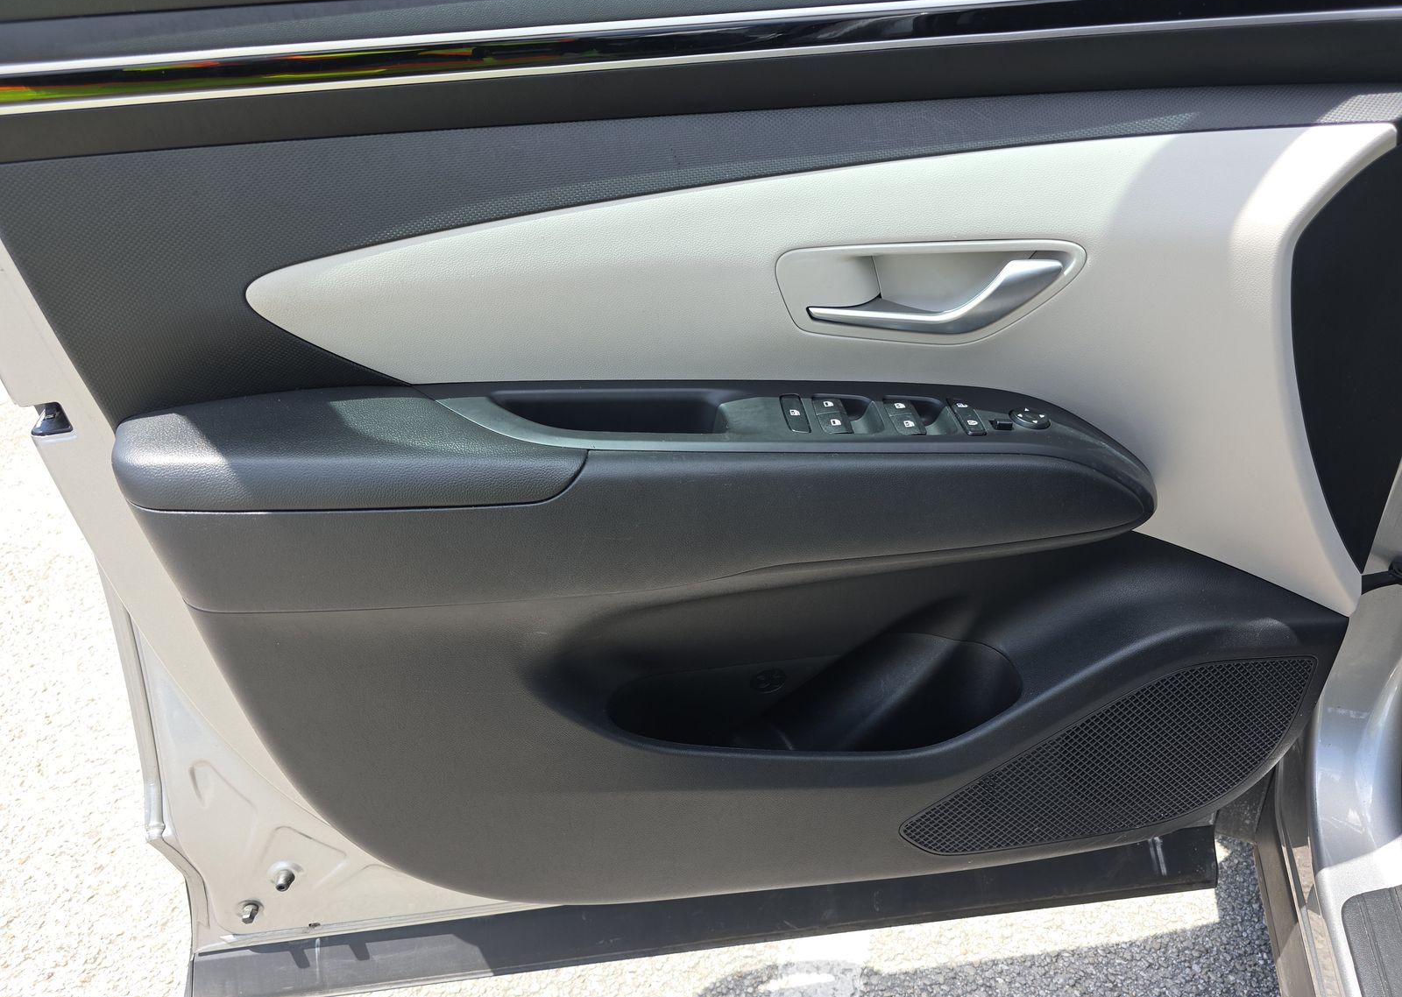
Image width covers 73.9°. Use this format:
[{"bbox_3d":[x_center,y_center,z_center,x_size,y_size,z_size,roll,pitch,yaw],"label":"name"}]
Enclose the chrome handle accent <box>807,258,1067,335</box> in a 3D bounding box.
[{"bbox_3d":[0.147,-0.126,0.578,0.156,0.039,0.032,-5,22,-2],"label":"chrome handle accent"}]

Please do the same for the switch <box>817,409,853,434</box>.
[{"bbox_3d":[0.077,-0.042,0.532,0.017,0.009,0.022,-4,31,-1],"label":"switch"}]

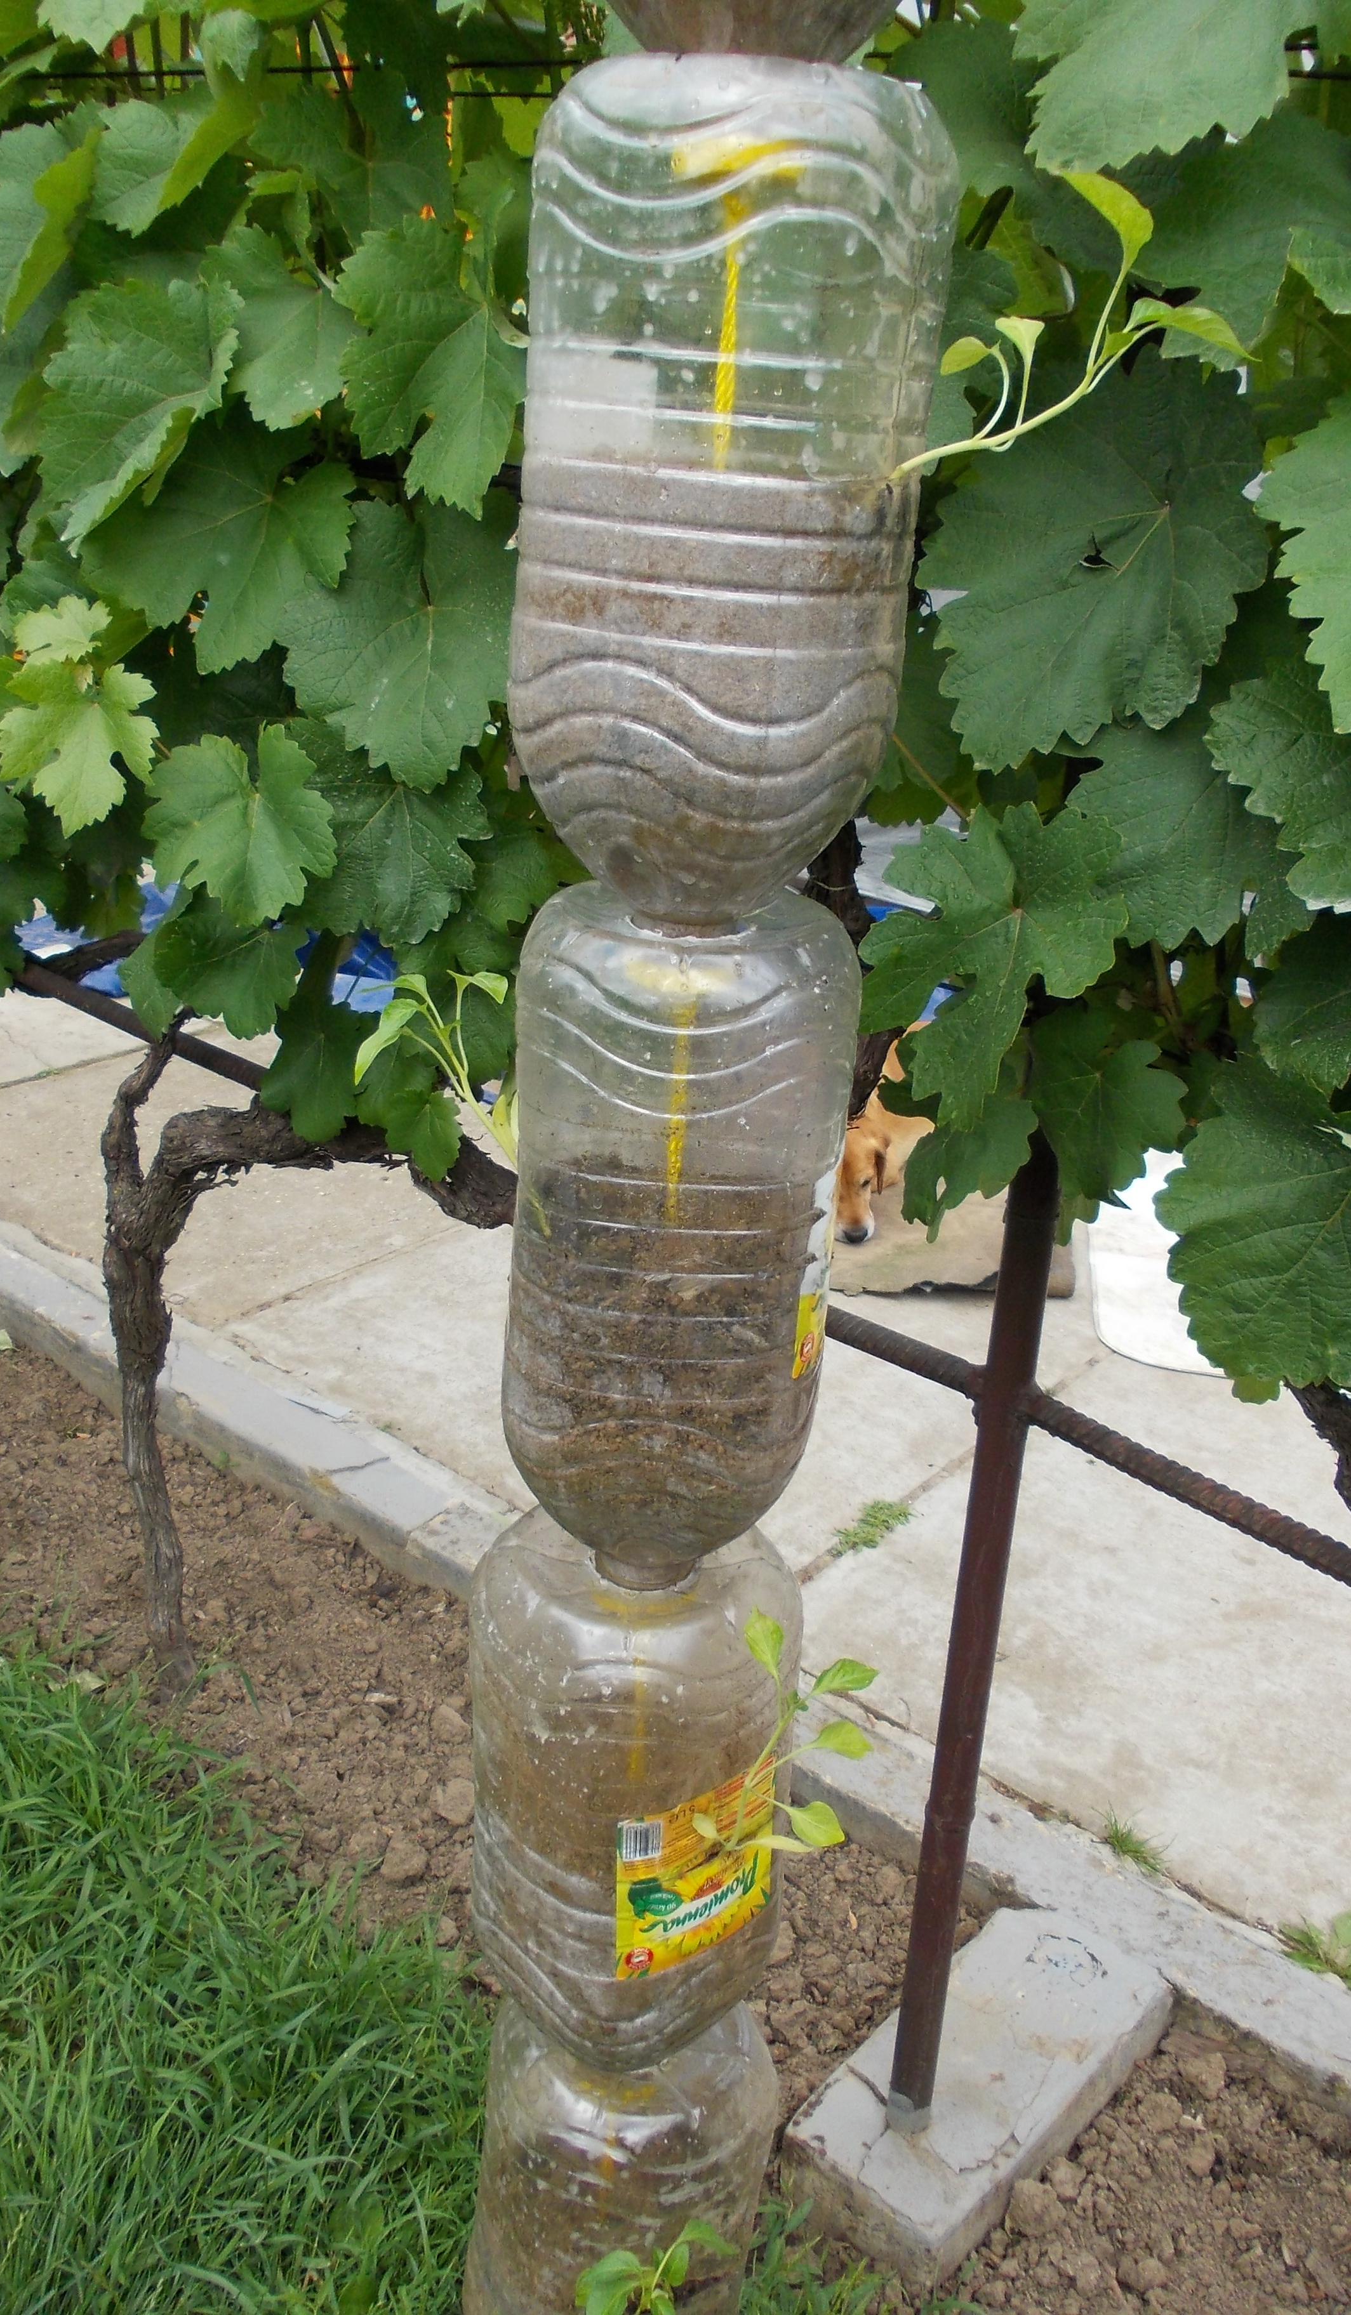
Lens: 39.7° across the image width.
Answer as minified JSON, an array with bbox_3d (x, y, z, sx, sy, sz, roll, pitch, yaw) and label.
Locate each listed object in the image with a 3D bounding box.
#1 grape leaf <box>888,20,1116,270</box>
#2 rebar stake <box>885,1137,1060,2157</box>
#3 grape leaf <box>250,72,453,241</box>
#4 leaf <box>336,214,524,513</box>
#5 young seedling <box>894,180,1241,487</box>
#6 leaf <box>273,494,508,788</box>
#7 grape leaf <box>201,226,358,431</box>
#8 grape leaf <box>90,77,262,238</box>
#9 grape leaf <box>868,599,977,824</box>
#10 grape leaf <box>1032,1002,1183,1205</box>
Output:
[{"bbox_3d":[0.183,-0.563,1.040,0.124,0.128,0.045,-5,12,16],"label":"grape leaf"},{"bbox_3d":[0.224,0.394,1.414,0.035,0.910,0.035,19,27,34],"label":"rebar stake"},{"bbox_3d":[-0.240,-0.736,1.391,0.152,0.122,0.040,2,14,-1],"label":"grape leaf"},{"bbox_3d":[-0.161,-0.547,1.289,0.151,0.193,0.050,8,8,10],"label":"leaf"},{"bbox_3d":[0.152,-0.322,0.725,0.135,0.125,0.080,7,22,9],"label":"young seedling"},{"bbox_3d":[-0.226,-0.421,1.520,0.174,0.240,0.060,7,-1,8],"label":"leaf"},{"bbox_3d":[-0.298,-0.631,1.426,0.129,0.151,0.040,19,4,3],"label":"grape leaf"},{"bbox_3d":[-0.414,-0.832,1.560,0.132,0.107,0.070,6,-1,4],"label":"grape leaf"},{"bbox_3d":[0.146,-0.273,1.140,0.090,0.140,0.040,11,4,17],"label":"grape leaf"},{"bbox_3d":[0.293,-0.034,1.270,0.085,0.137,0.050,13,1,21],"label":"grape leaf"}]

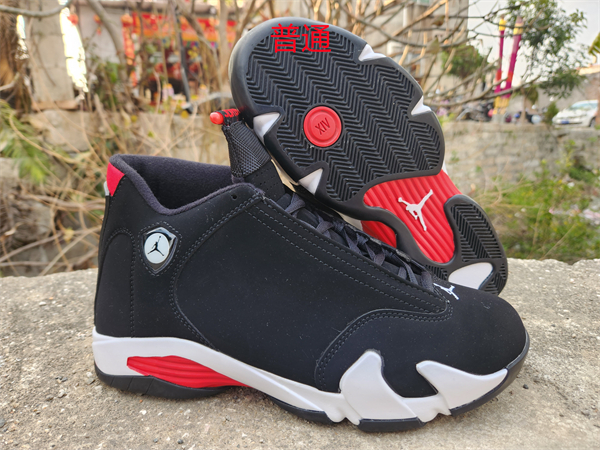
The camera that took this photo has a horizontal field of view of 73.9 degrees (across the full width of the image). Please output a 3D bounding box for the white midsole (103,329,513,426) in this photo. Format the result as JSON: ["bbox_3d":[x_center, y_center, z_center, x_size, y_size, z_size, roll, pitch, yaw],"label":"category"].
[{"bbox_3d":[-0.005,0.077,0.273,0.276,0.050,0.105,1,16,2],"label":"white midsole"}]

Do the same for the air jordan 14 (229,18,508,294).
[{"bbox_3d":[0.055,-0.049,0.380,0.300,0.110,0.160,42,-4,-17],"label":"air jordan 14"}]

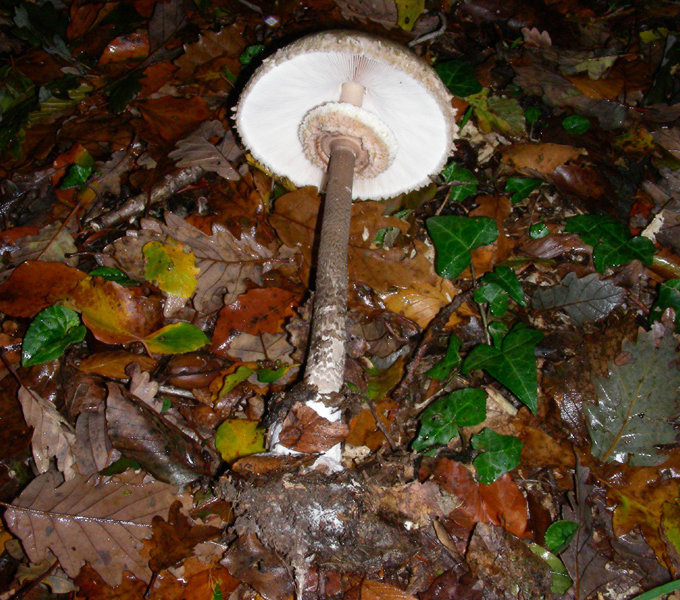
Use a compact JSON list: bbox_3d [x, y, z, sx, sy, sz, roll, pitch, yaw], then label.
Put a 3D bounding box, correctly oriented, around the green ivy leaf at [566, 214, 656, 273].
[{"bbox_3d":[0.218,-0.045,0.714,0.076,0.013,0.071,15,47,15],"label":"green ivy leaf"}]

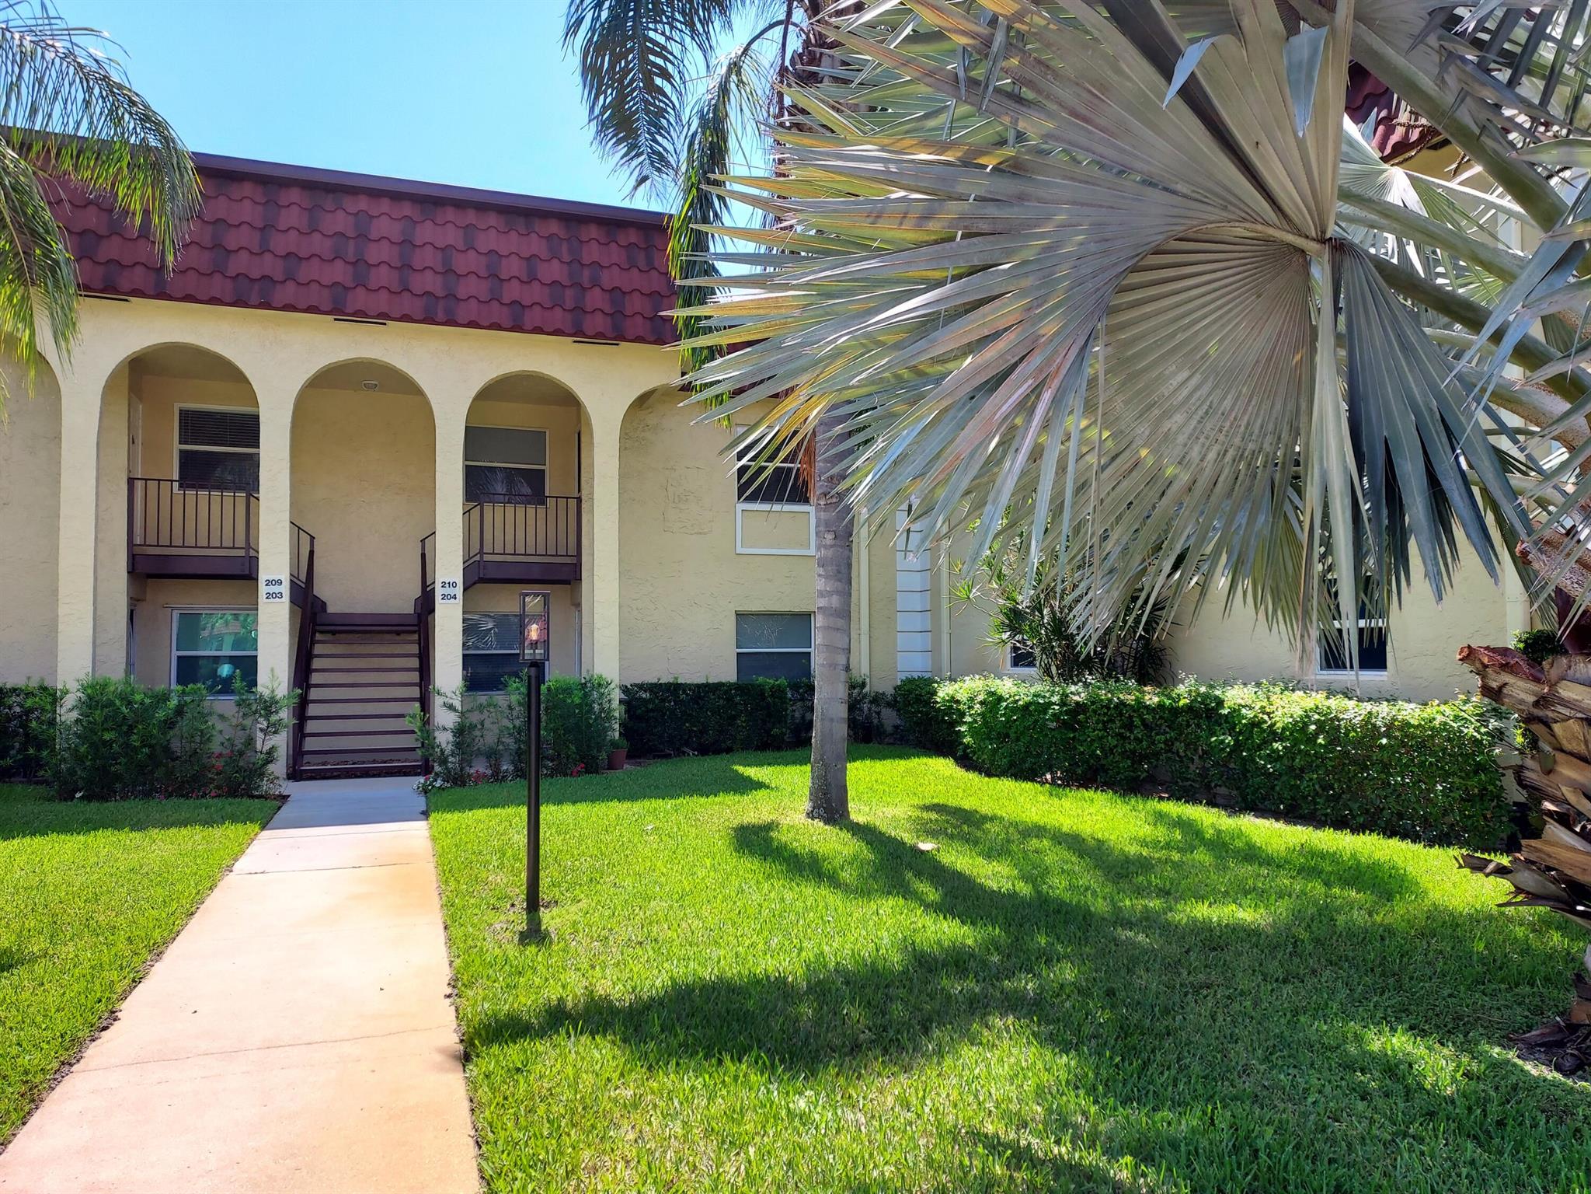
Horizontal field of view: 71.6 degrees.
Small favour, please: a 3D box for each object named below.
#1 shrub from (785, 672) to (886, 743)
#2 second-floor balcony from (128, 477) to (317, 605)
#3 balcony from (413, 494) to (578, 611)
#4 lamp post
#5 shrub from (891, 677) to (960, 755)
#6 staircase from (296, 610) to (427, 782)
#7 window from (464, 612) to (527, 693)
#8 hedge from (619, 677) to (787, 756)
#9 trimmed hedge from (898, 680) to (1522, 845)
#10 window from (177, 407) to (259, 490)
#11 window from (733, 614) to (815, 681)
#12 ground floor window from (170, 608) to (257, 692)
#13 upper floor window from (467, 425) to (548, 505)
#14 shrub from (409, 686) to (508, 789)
[{"bbox_3d":[0.558,1.721,16.916,1.663,1.045,0.800,1,-2,-20],"label":"shrub"},{"bbox_3d":[-7.631,-0.683,14.941,2.190,1.579,1.360,1,-2,-20],"label":"second-floor balcony"},{"bbox_3d":[-4.336,-0.603,16.116,2.208,1.631,1.360,1,-2,-20],"label":"balcony"},{"bbox_3d":[-1.425,0.902,6.025,0.150,1.868,0.150,1,-2,-20],"label":"lamp post"},{"bbox_3d":[2.019,1.761,17.085,0.950,1.074,0.950,1,-3,-20],"label":"shrub"},{"bbox_3d":[-5.660,1.238,14.548,1.485,2.007,2.686,1,-3,-20],"label":"staircase"},{"bbox_3d":[-4.571,0.883,17.384,1.362,1.280,0.100,1,-3,-20],"label":"window"},{"bbox_3d":[-1.412,1.713,15.922,2.540,1.003,0.800,1,-2,-20],"label":"hedge"},{"bbox_3d":[3.976,1.572,12.552,0.853,1.059,7.979,1,-3,-28],"label":"trimmed hedge"},{"bbox_3d":[-8.066,-2.061,15.590,1.220,1.228,0.110,1,-2,-20],"label":"window"},{"bbox_3d":[-0.304,0.829,16.933,1.283,1.200,0.110,1,-2,-20],"label":"window"},{"bbox_3d":[-8.318,0.841,16.055,1.362,1.280,0.100,1,-3,-20],"label":"ground floor window"},{"bbox_3d":[-4.595,-2.069,17.508,1.362,1.253,0.100,1,-3,-20],"label":"upper floor window"},{"bbox_3d":[-3.876,1.566,12.818,1.100,1.169,0.900,1,-3,-20],"label":"shrub"}]

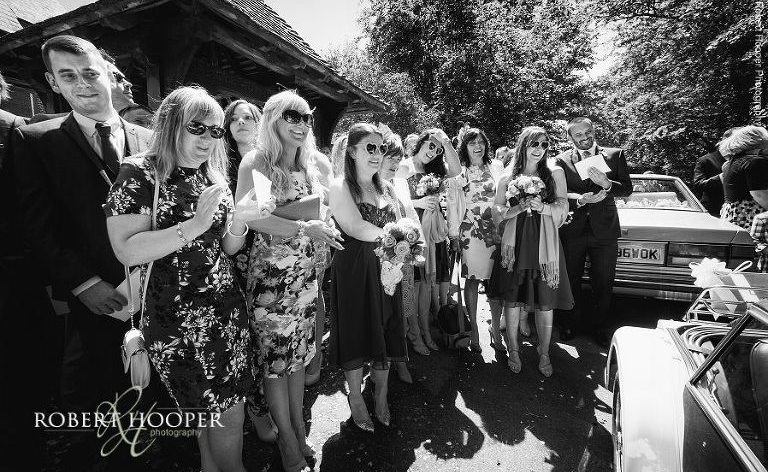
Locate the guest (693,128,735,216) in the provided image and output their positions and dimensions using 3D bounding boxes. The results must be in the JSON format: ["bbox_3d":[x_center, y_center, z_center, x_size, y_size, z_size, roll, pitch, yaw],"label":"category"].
[{"bbox_3d":[3.641,-0.186,3.525,0.550,1.820,0.420,-1,11,-6],"label":"guest"}]

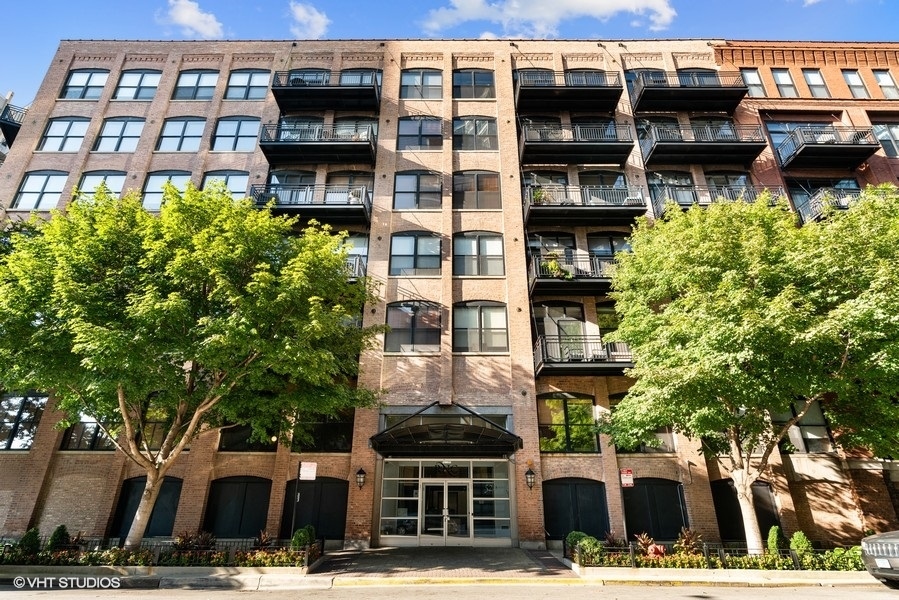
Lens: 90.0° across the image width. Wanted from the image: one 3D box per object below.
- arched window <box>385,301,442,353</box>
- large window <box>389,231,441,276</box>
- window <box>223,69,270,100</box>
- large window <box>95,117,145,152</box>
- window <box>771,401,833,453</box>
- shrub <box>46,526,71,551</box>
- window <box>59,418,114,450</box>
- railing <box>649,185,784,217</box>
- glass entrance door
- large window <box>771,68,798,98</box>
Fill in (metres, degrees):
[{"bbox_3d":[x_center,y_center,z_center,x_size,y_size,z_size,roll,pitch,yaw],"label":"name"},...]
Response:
[{"bbox_3d":[-1.545,1.159,19.694,2.378,2.380,0.200,0,-23,1],"label":"arched window"},{"bbox_3d":[-1.493,-2.095,20.059,2.335,2.319,0.150,0,-23,0],"label":"large window"},{"bbox_3d":[-10.796,-11.599,24.125,2.173,2.284,0.200,0,-23,1],"label":"window"},{"bbox_3d":[-17.528,-8.819,23.992,2.307,2.310,0.200,0,-23,1],"label":"large window"},{"bbox_3d":[13.729,4.835,17.788,2.306,2.349,0.180,0,-23,0],"label":"window"},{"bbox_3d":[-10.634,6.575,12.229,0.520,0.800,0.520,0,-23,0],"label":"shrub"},{"bbox_3d":[-13.892,4.817,17.852,2.306,2.241,0.180,0,-23,0],"label":"window"},{"bbox_3d":[12.332,-4.342,20.566,5.247,1.058,1.380,0,-23,0],"label":"railing"},{"bbox_3d":[-0.119,7.664,16.144,1.839,2.113,0.100,0,-23,0],"label":"glass entrance door"},{"bbox_3d":[17.621,-11.477,23.773,0.978,2.101,0.200,0,-23,1],"label":"large window"}]

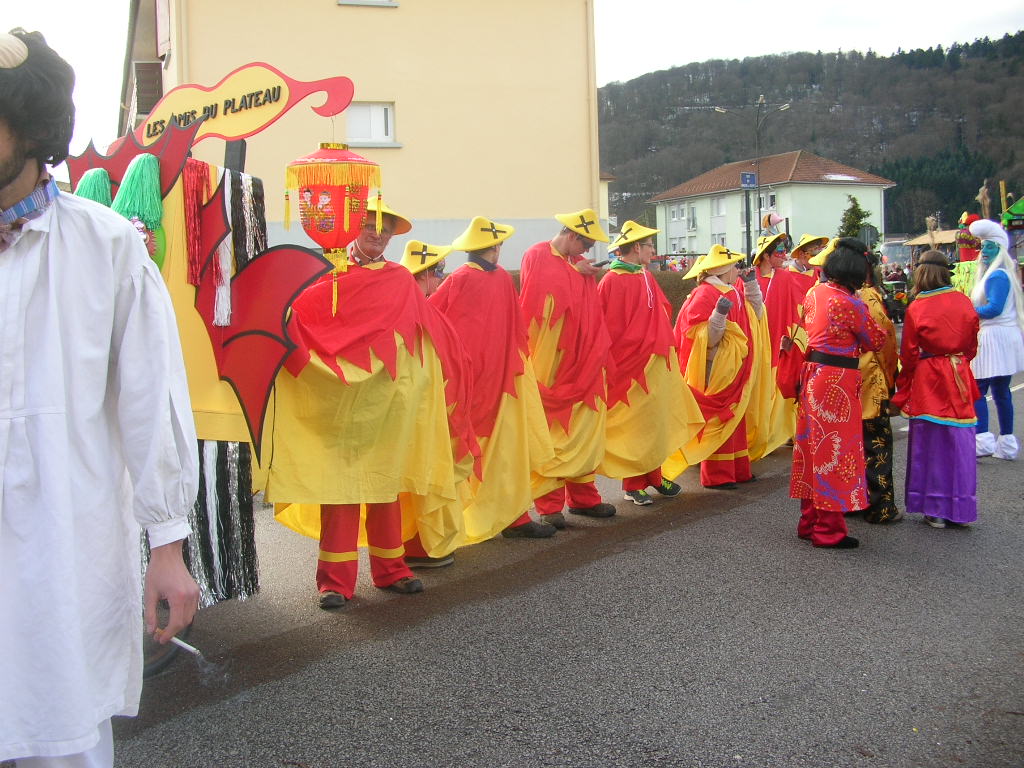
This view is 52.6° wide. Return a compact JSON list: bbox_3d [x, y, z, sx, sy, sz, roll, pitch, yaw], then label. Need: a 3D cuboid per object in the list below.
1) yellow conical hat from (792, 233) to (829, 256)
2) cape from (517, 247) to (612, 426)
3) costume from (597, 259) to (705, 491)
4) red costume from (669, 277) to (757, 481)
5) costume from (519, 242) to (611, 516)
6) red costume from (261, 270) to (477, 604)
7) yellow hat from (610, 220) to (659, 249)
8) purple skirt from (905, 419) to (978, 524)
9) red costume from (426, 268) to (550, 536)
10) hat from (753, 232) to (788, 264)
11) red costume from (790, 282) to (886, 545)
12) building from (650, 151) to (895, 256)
[{"bbox_3d":[2.559,-1.238,8.972,0.360,0.140,0.360,-17,-19,-6],"label":"yellow conical hat"},{"bbox_3d":[0.309,-0.286,6.100,0.520,1.080,0.580,2,7,30],"label":"cape"},{"bbox_3d":[0.908,-0.023,6.790,0.660,1.450,0.600,-1,6,9],"label":"costume"},{"bbox_3d":[1.323,-0.023,6.800,0.570,1.360,0.620,2,8,31],"label":"red costume"},{"bbox_3d":[0.312,-0.039,6.160,0.520,1.610,0.580,2,7,30],"label":"costume"},{"bbox_3d":[-0.670,0.193,4.770,0.880,1.500,0.600,-3,6,-14],"label":"red costume"},{"bbox_3d":[0.759,-0.954,6.520,0.350,0.140,0.350,-20,6,-9],"label":"yellow hat"},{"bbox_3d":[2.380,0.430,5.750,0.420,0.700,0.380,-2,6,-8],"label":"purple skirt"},{"bbox_3d":[-0.120,0.096,5.759,0.550,1.470,0.620,-6,7,-36],"label":"red costume"},{"bbox_3d":[2.036,-1.139,8.362,0.360,0.140,0.360,-39,-10,-8],"label":"hat"},{"bbox_3d":[1.719,0.126,5.452,0.520,1.380,0.380,2,7,30],"label":"red costume"},{"bbox_3d":[19.399,-12.819,80.462,9.450,9.337,18.400,-4,6,-24],"label":"building"}]

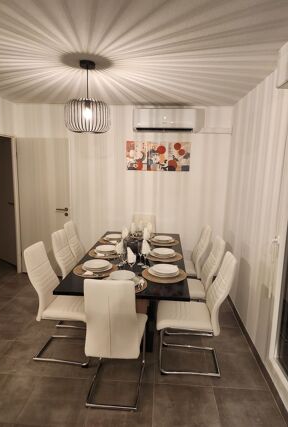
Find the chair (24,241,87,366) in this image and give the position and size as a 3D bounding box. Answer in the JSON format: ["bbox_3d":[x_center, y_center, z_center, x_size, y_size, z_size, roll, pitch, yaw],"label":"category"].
[{"bbox_3d":[-0.678,0.772,2.633,0.590,0.975,0.420,3,9,8],"label":"chair"}]

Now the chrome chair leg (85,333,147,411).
[{"bbox_3d":[-0.208,1.138,2.310,0.381,0.421,0.511,2,10,4],"label":"chrome chair leg"}]

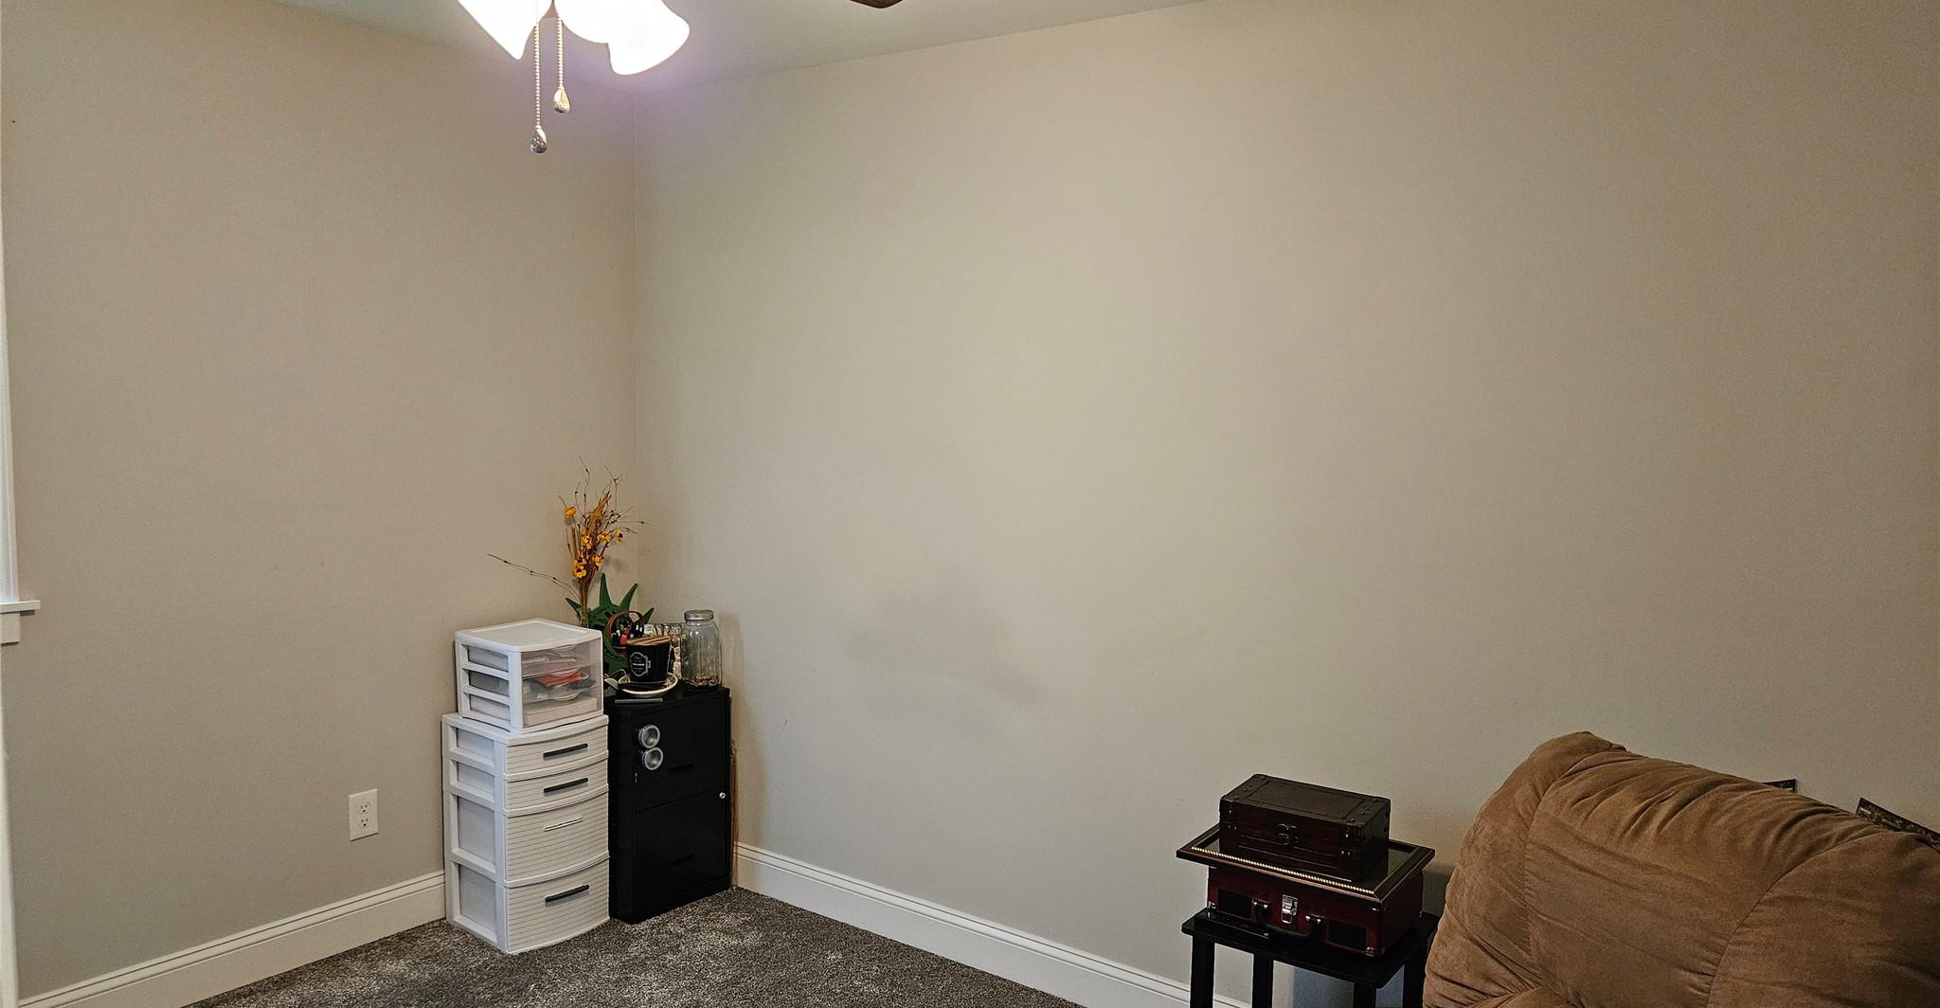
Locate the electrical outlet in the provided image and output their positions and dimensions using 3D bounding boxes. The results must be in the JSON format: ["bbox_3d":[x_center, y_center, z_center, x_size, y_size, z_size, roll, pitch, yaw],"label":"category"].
[{"bbox_3d":[-1.626,0.838,3.467,0.008,0.123,0.078,5,6,36],"label":"electrical outlet"}]

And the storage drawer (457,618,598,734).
[{"bbox_3d":[-1.231,0.480,3.633,0.291,0.237,0.278,5,6,34],"label":"storage drawer"}]

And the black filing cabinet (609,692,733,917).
[{"bbox_3d":[-1.016,0.863,3.917,0.457,0.620,0.356,6,6,39],"label":"black filing cabinet"}]

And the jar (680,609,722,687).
[{"bbox_3d":[-0.814,0.438,3.910,0.122,0.218,0.122,2,5,0],"label":"jar"}]

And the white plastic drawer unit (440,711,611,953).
[{"bbox_3d":[-1.243,0.893,3.646,0.356,0.595,0.314,6,6,39],"label":"white plastic drawer unit"}]

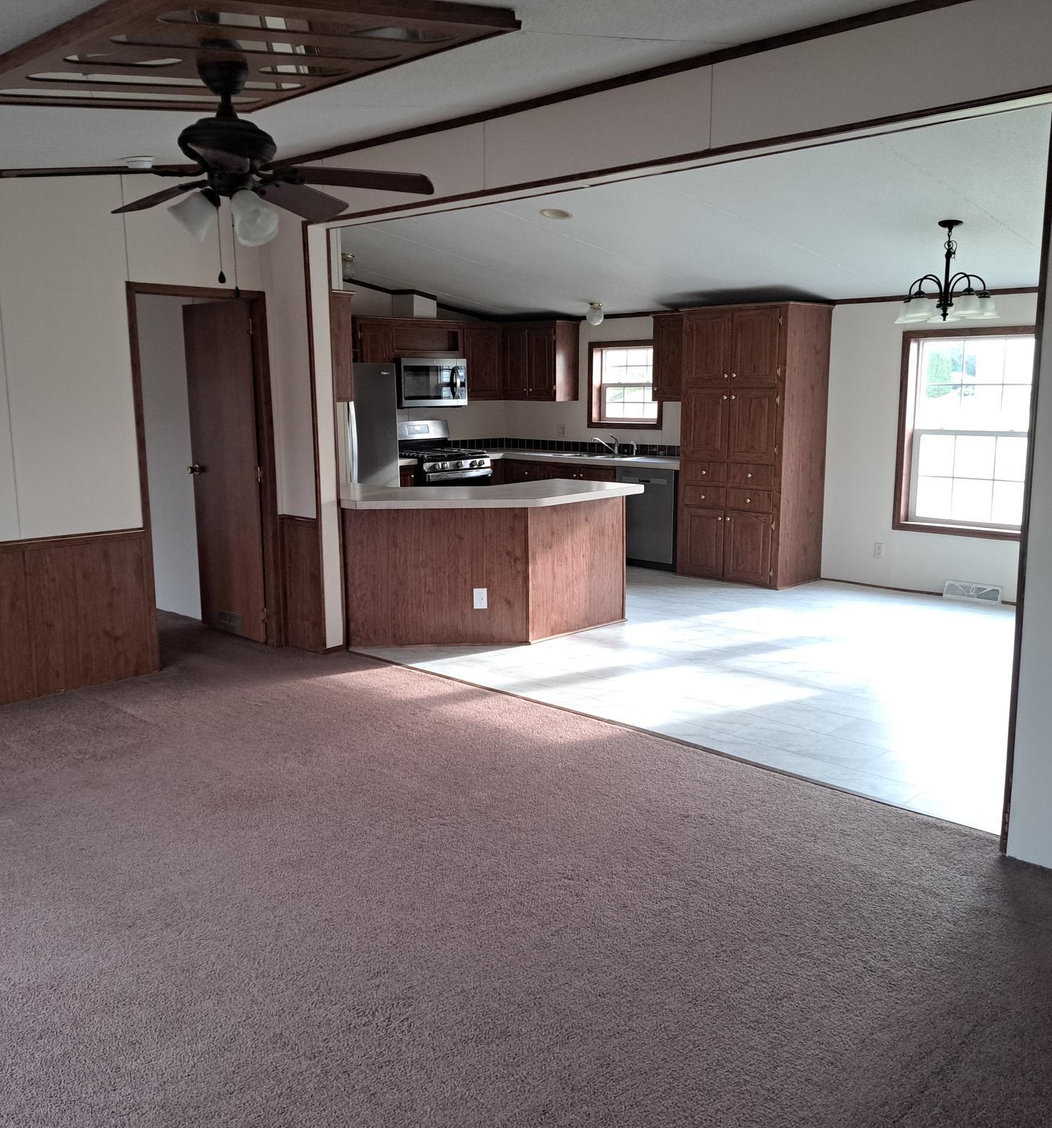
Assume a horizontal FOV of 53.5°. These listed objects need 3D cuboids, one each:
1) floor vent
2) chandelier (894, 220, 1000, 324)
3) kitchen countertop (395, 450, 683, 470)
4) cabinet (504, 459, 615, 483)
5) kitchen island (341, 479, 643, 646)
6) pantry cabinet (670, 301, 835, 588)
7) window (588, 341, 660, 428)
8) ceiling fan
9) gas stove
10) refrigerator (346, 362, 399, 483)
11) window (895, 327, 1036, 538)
[{"bbox_3d":[3.149,0.197,7.372,0.402,0.120,0.051,9,14,44],"label":"floor vent"},{"bbox_3d":[2.283,-1.582,5.642,0.559,0.532,0.559,9,14,44],"label":"chandelier"},{"bbox_3d":[0.058,-0.888,9.011,2.632,0.052,1.952,9,14,43],"label":"kitchen countertop"},{"bbox_3d":[0.486,-0.516,9.481,1.360,0.850,0.641,9,14,44],"label":"cabinet"},{"bbox_3d":[-0.220,-0.005,6.403,1.931,0.911,1.159,-1,10,0],"label":"kitchen island"},{"bbox_3d":[1.755,-0.922,8.136,0.939,2.086,0.644,9,14,44],"label":"pantry cabinet"},{"bbox_3d":[0.927,-1.619,9.464,0.859,0.789,0.121,9,14,43],"label":"window"},{"bbox_3d":[-0.876,-1.190,3.046,1.200,0.511,1.200,9,14,43],"label":"ceiling fan"},{"bbox_3d":[-0.799,-0.685,9.492,0.680,1.205,0.777,9,14,44],"label":"gas stove"},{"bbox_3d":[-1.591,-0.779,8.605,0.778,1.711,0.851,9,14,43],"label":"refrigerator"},{"bbox_3d":[3.125,-0.908,7.272,1.071,1.431,0.099,9,14,44],"label":"window"}]

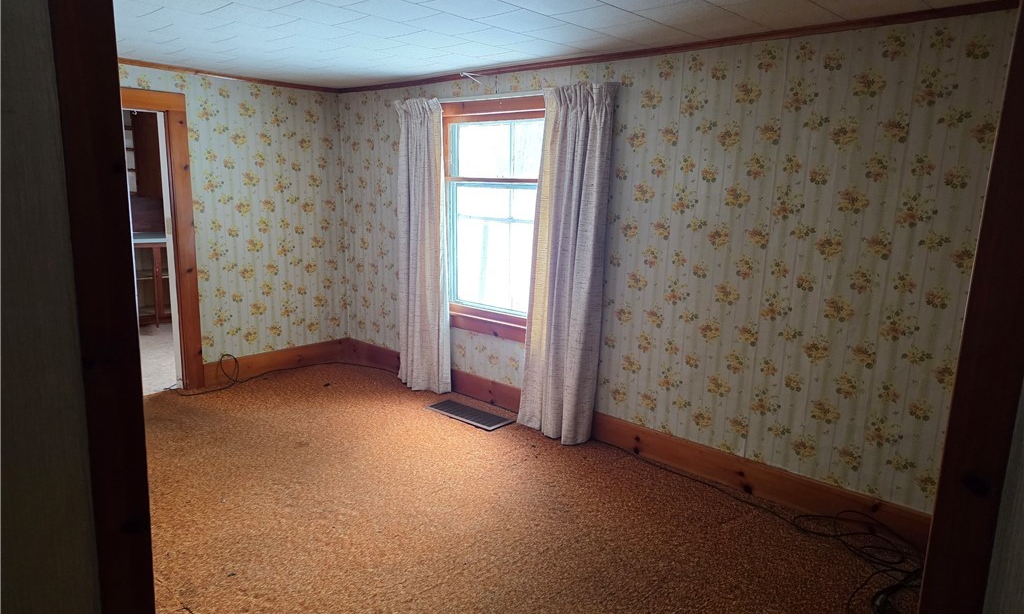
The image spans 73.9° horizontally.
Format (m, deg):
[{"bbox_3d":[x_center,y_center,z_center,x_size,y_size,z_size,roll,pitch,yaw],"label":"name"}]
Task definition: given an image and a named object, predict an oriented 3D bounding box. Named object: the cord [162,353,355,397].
[{"bbox_3d":[-1.840,0.434,5.169,0.251,0.188,1.382,11,13,42],"label":"cord"}]

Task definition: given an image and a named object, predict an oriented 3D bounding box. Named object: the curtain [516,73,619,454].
[{"bbox_3d":[0.285,-0.236,3.963,0.581,2.025,0.157,11,13,42],"label":"curtain"}]

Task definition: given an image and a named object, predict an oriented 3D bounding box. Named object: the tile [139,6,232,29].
[{"bbox_3d":[-1.471,-1.309,3.081,0.305,0.018,0.305,10,13,42],"label":"tile"}]

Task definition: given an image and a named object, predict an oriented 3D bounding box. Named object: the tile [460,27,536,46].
[{"bbox_3d":[-0.076,-1.295,3.248,0.305,0.015,0.305,11,13,42],"label":"tile"}]

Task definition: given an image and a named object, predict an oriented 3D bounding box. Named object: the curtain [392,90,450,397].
[{"bbox_3d":[-0.627,-0.403,4.609,0.547,1.940,0.152,10,13,42],"label":"curtain"}]

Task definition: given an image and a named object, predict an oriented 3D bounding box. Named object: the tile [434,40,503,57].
[{"bbox_3d":[-0.194,-1.352,3.557,0.305,0.018,0.305,10,13,42],"label":"tile"}]

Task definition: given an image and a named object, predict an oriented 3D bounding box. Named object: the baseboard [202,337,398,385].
[{"bbox_3d":[-1.540,0.465,5.069,0.707,0.179,1.200,11,13,42],"label":"baseboard"}]

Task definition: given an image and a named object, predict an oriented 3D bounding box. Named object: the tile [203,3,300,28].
[{"bbox_3d":[-1.144,-1.283,2.988,0.305,0.018,0.305,10,13,42],"label":"tile"}]

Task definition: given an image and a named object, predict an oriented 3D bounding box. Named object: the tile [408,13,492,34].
[{"bbox_3d":[-0.283,-1.268,3.032,0.304,0.020,0.307,10,13,42],"label":"tile"}]

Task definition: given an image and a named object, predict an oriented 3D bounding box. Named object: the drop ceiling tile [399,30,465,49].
[{"bbox_3d":[-0.402,-1.324,3.346,0.304,0.020,0.307,10,13,42],"label":"drop ceiling tile"}]

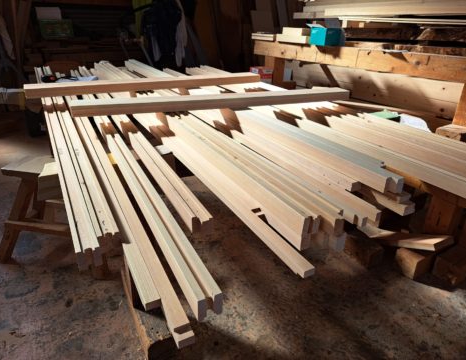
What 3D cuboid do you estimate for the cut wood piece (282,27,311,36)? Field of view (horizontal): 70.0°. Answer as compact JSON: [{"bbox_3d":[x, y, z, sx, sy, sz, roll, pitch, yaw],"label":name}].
[{"bbox_3d":[0.807,-1.857,4.167,0.150,0.105,0.330,-12,28,-28],"label":"cut wood piece"}]

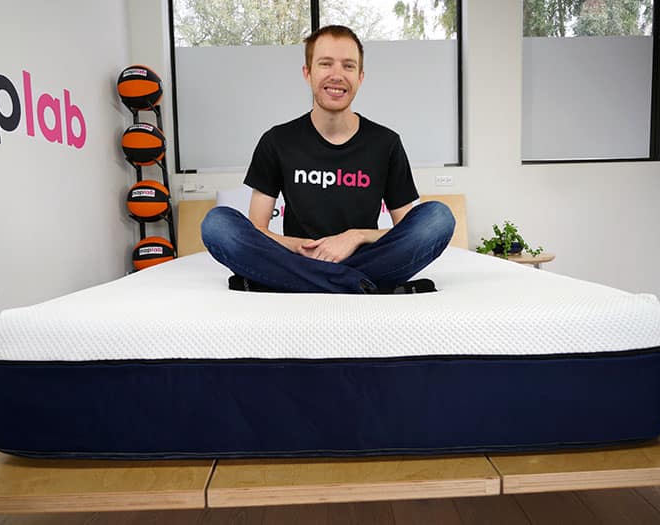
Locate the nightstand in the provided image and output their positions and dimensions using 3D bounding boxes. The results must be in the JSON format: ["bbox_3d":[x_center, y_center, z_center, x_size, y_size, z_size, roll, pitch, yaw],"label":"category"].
[{"bbox_3d":[1.062,0.199,3.000,0.450,0.457,0.450,-2,6,-1],"label":"nightstand"}]

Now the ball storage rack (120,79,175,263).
[{"bbox_3d":[-1.007,-0.237,3.058,0.280,1.427,0.360,-2,6,-1],"label":"ball storage rack"}]

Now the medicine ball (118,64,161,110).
[{"bbox_3d":[-1.056,-0.970,2.923,0.237,0.237,0.237,-2,6,-1],"label":"medicine ball"}]

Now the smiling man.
[{"bbox_3d":[-0.012,-0.296,1.629,0.760,0.781,0.500,-2,6,-1],"label":"smiling man"}]

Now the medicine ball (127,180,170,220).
[{"bbox_3d":[-1.030,-0.349,2.986,0.230,0.230,0.230,-2,6,-1],"label":"medicine ball"}]

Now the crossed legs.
[{"bbox_3d":[-0.004,-0.044,1.634,0.760,0.280,0.480,-2,6,-1],"label":"crossed legs"}]

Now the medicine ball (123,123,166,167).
[{"bbox_3d":[-1.044,-0.666,2.954,0.235,0.235,0.235,-2,6,-1],"label":"medicine ball"}]

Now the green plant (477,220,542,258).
[{"bbox_3d":[1.026,-0.128,2.997,0.370,0.220,0.300,-2,6,-1],"label":"green plant"}]

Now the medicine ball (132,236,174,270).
[{"bbox_3d":[-1.014,-0.033,3.018,0.228,0.228,0.228,-2,6,-1],"label":"medicine ball"}]

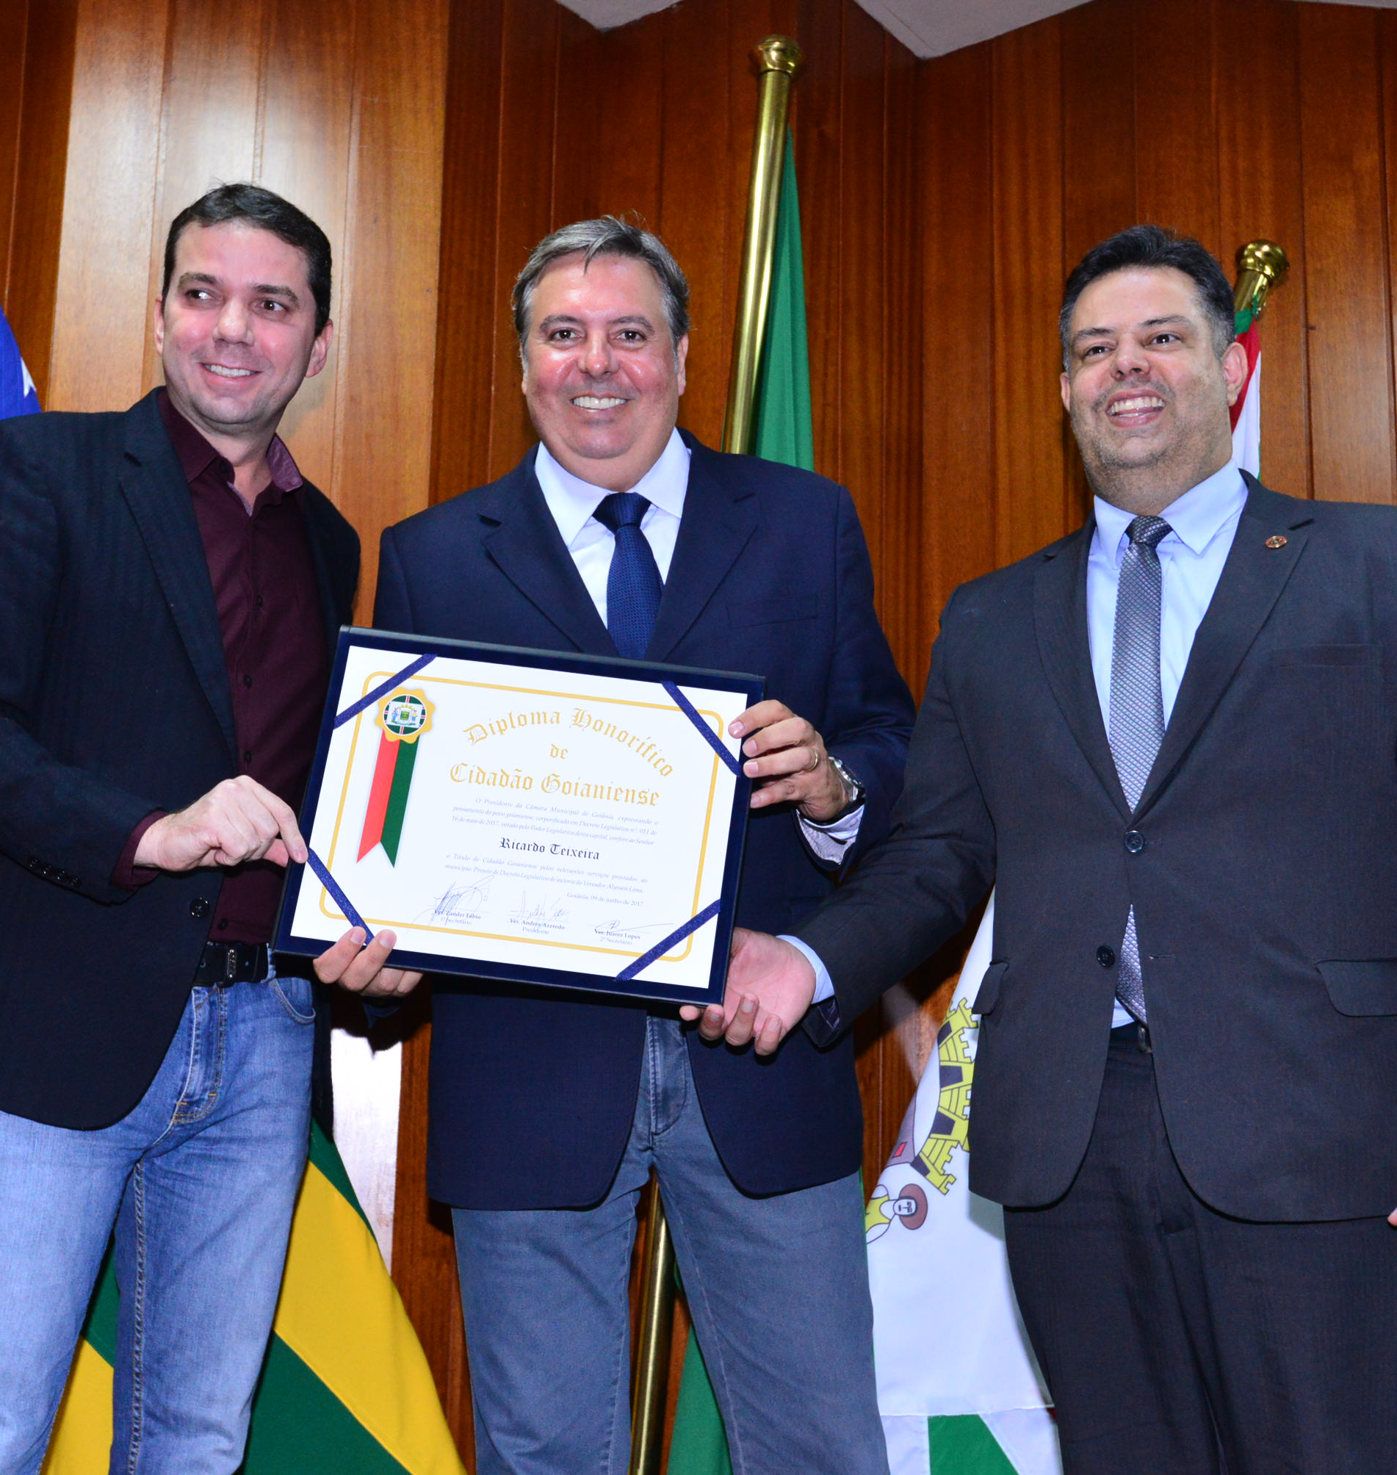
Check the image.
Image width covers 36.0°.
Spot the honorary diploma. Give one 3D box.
[{"bbox_3d":[-0.167,0.074,2.058,0.428,0.327,0.020,7,-19,3],"label":"honorary diploma"}]

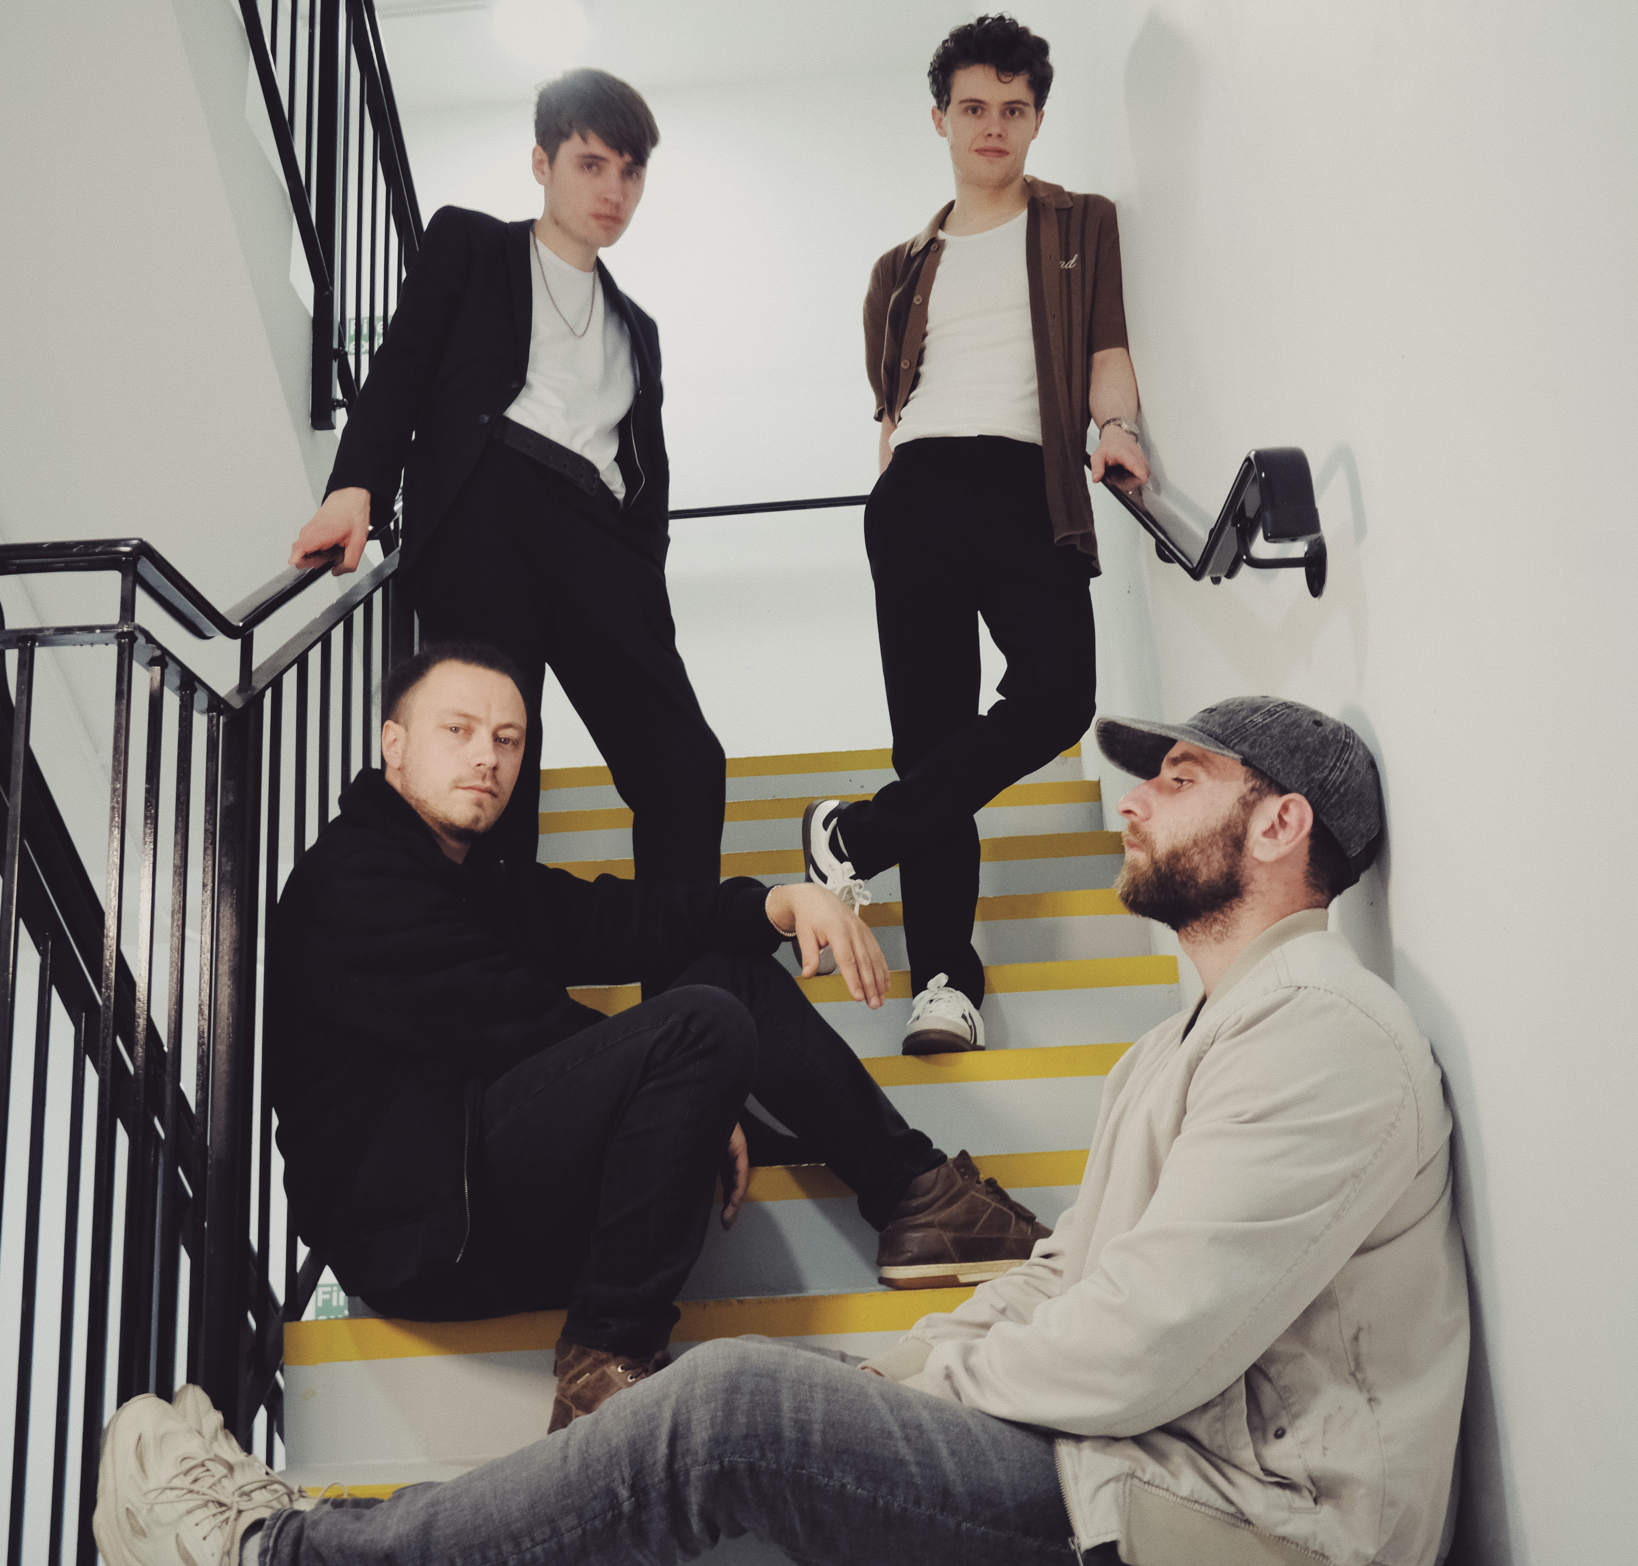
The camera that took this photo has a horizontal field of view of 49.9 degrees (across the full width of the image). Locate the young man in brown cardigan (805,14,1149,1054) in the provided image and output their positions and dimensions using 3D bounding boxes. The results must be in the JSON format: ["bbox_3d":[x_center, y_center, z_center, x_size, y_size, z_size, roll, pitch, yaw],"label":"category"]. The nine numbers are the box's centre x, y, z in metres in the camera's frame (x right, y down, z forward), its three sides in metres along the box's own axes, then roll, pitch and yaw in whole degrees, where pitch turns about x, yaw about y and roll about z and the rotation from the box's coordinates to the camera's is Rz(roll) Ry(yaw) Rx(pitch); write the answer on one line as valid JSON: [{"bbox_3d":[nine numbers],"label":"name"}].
[{"bbox_3d":[0.239,-0.427,2.931,0.616,1.753,0.380,-4,-14,5],"label":"young man in brown cardigan"}]

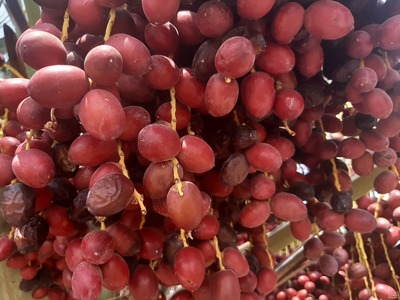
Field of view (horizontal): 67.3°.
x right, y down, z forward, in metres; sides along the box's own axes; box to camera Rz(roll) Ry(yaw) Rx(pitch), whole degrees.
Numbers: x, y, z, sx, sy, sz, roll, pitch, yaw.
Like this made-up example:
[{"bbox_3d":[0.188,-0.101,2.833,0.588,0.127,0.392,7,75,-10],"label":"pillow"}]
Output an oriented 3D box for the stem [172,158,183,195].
[{"bbox_3d":[-0.016,0.020,0.226,0.005,0.030,0.005,-10,-14,0],"label":"stem"}]

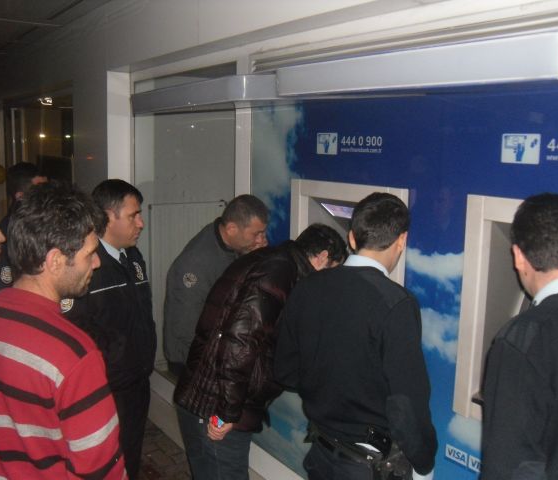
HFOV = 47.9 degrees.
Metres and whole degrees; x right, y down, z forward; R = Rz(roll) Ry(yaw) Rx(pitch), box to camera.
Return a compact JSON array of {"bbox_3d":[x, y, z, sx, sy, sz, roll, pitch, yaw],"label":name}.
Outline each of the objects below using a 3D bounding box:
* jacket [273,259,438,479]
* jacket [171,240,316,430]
[{"bbox_3d":[0.222,0.351,1.800,0.500,0.580,0.360,7,11,34],"label":"jacket"},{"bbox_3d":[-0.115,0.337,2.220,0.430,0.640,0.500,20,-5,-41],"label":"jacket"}]

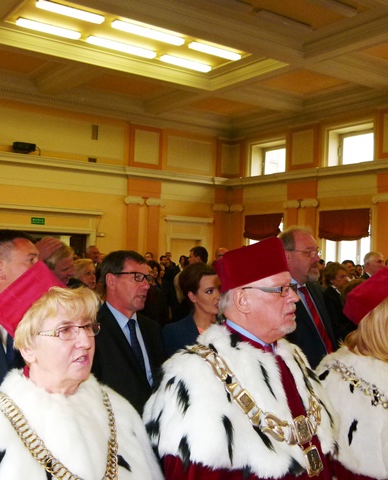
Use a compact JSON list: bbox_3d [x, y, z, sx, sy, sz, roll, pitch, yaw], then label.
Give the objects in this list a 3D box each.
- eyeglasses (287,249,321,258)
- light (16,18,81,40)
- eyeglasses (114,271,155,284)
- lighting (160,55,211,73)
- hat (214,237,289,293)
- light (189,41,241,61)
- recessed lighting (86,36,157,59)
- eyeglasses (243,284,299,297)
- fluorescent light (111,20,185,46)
[{"bbox_3d":[0.447,0.056,2.480,0.135,0.040,0.140,4,1,36],"label":"eyeglasses"},{"bbox_3d":[-2.762,-4.005,11.292,1.245,0.090,0.180,2,-1,-36],"label":"light"},{"bbox_3d":[-0.250,0.150,2.310,0.140,0.042,0.140,-2,-9,30],"label":"eyeglasses"},{"bbox_3d":[-0.166,-3.902,13.092,1.255,0.090,0.180,2,-1,-36],"label":"lighting"},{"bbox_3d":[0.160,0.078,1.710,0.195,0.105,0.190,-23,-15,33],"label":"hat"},{"bbox_3d":[0.431,-3.901,12.286,1.250,0.090,0.180,2,-1,-36],"label":"light"},{"bbox_3d":[-1.464,-3.954,12.187,1.540,0.090,0.180,2,-1,-36],"label":"recessed lighting"},{"bbox_3d":[0.197,0.136,1.620,0.135,0.040,0.140,-2,-3,25],"label":"eyeglasses"},{"bbox_3d":[-0.869,-3.953,11.364,1.540,0.090,0.180,2,-1,-36],"label":"fluorescent light"}]

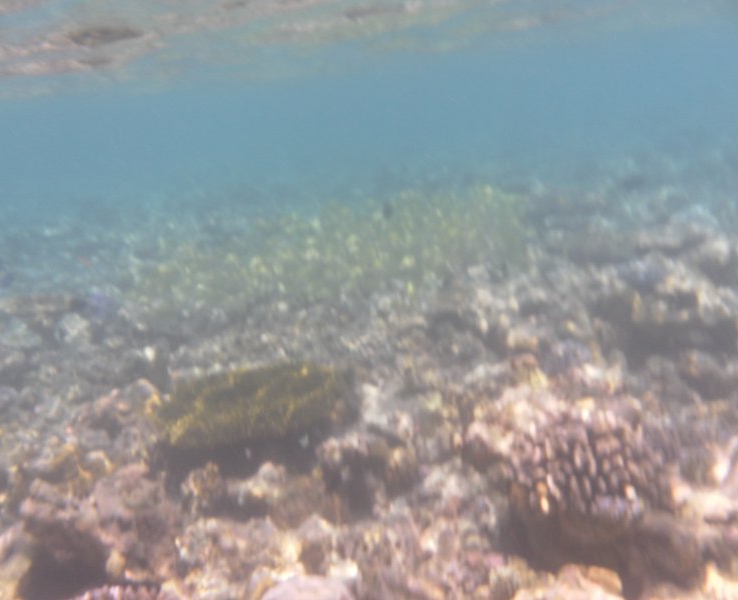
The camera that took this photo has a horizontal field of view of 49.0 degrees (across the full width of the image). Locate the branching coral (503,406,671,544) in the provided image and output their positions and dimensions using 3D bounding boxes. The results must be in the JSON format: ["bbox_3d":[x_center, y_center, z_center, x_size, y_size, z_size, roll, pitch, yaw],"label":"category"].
[{"bbox_3d":[0.432,0.345,1.600,0.325,0.200,0.290,-2,12,15],"label":"branching coral"}]

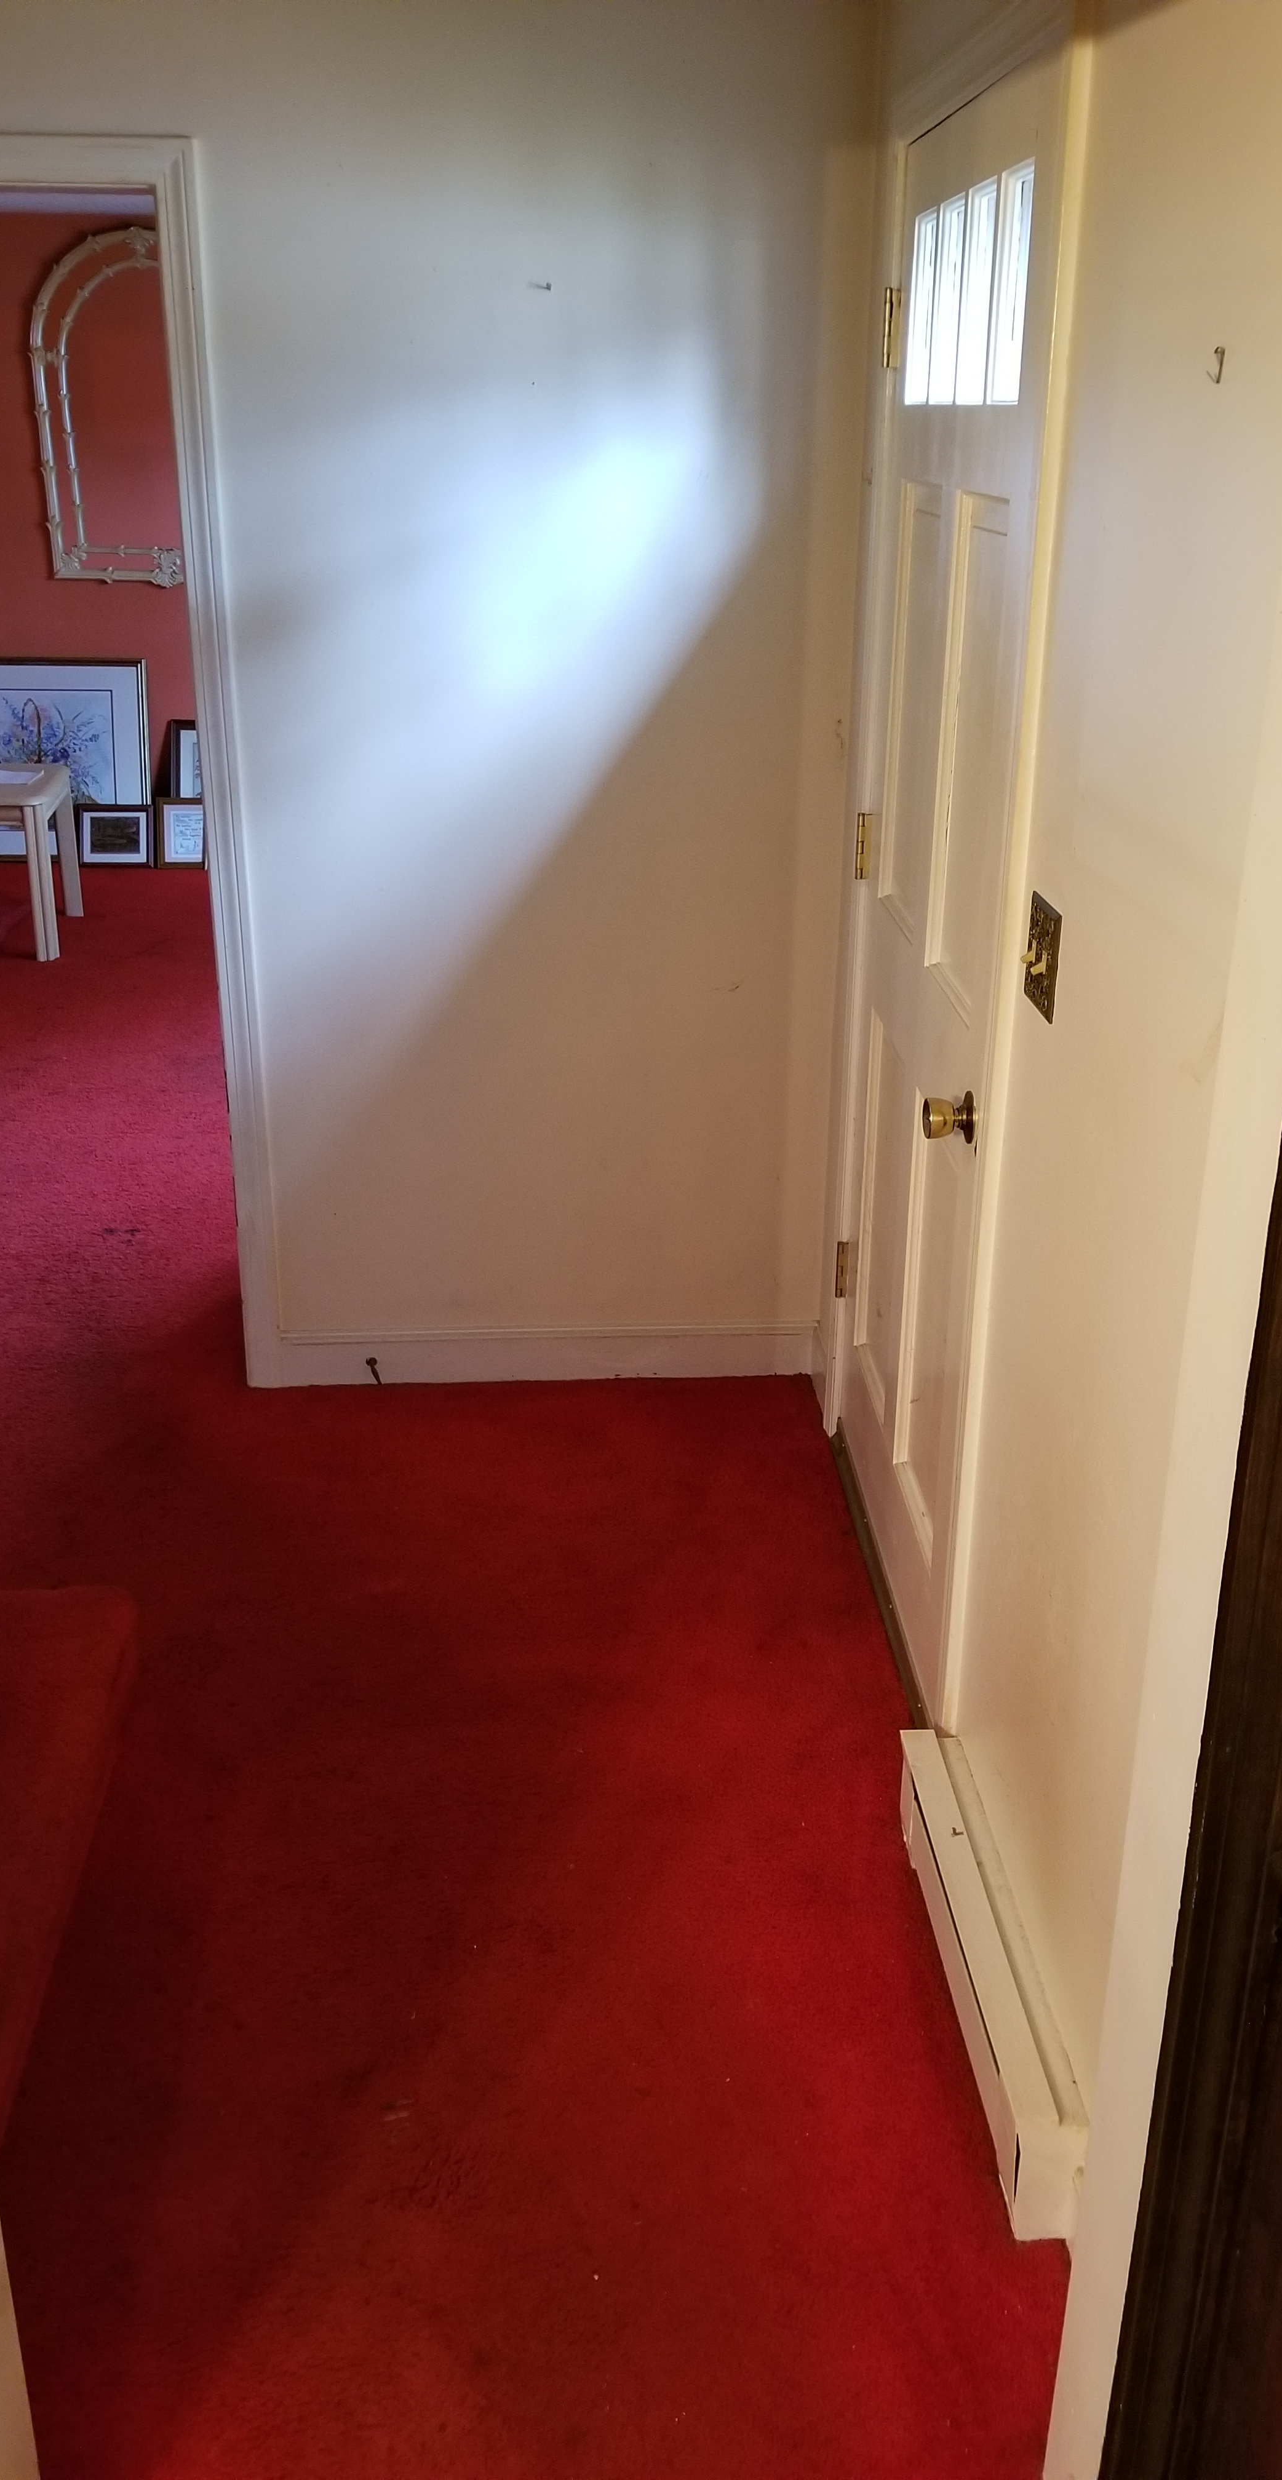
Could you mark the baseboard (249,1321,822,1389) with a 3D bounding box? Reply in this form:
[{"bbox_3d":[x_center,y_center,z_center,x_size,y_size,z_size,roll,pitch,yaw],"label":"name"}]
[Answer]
[{"bbox_3d":[-0.200,0.215,3.580,1.050,0.120,0.018,-1,23,-3],"label":"baseboard"}]

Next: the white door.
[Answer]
[{"bbox_3d":[0.416,-0.449,2.655,0.045,2.030,0.880,-1,23,-3],"label":"white door"}]

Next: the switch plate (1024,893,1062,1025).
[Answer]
[{"bbox_3d":[0.416,-0.294,1.931,0.008,0.114,0.115,-1,23,-3],"label":"switch plate"}]

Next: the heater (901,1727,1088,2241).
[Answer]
[{"bbox_3d":[0.388,0.816,2.142,0.072,0.162,0.630,-1,23,-3],"label":"heater"}]

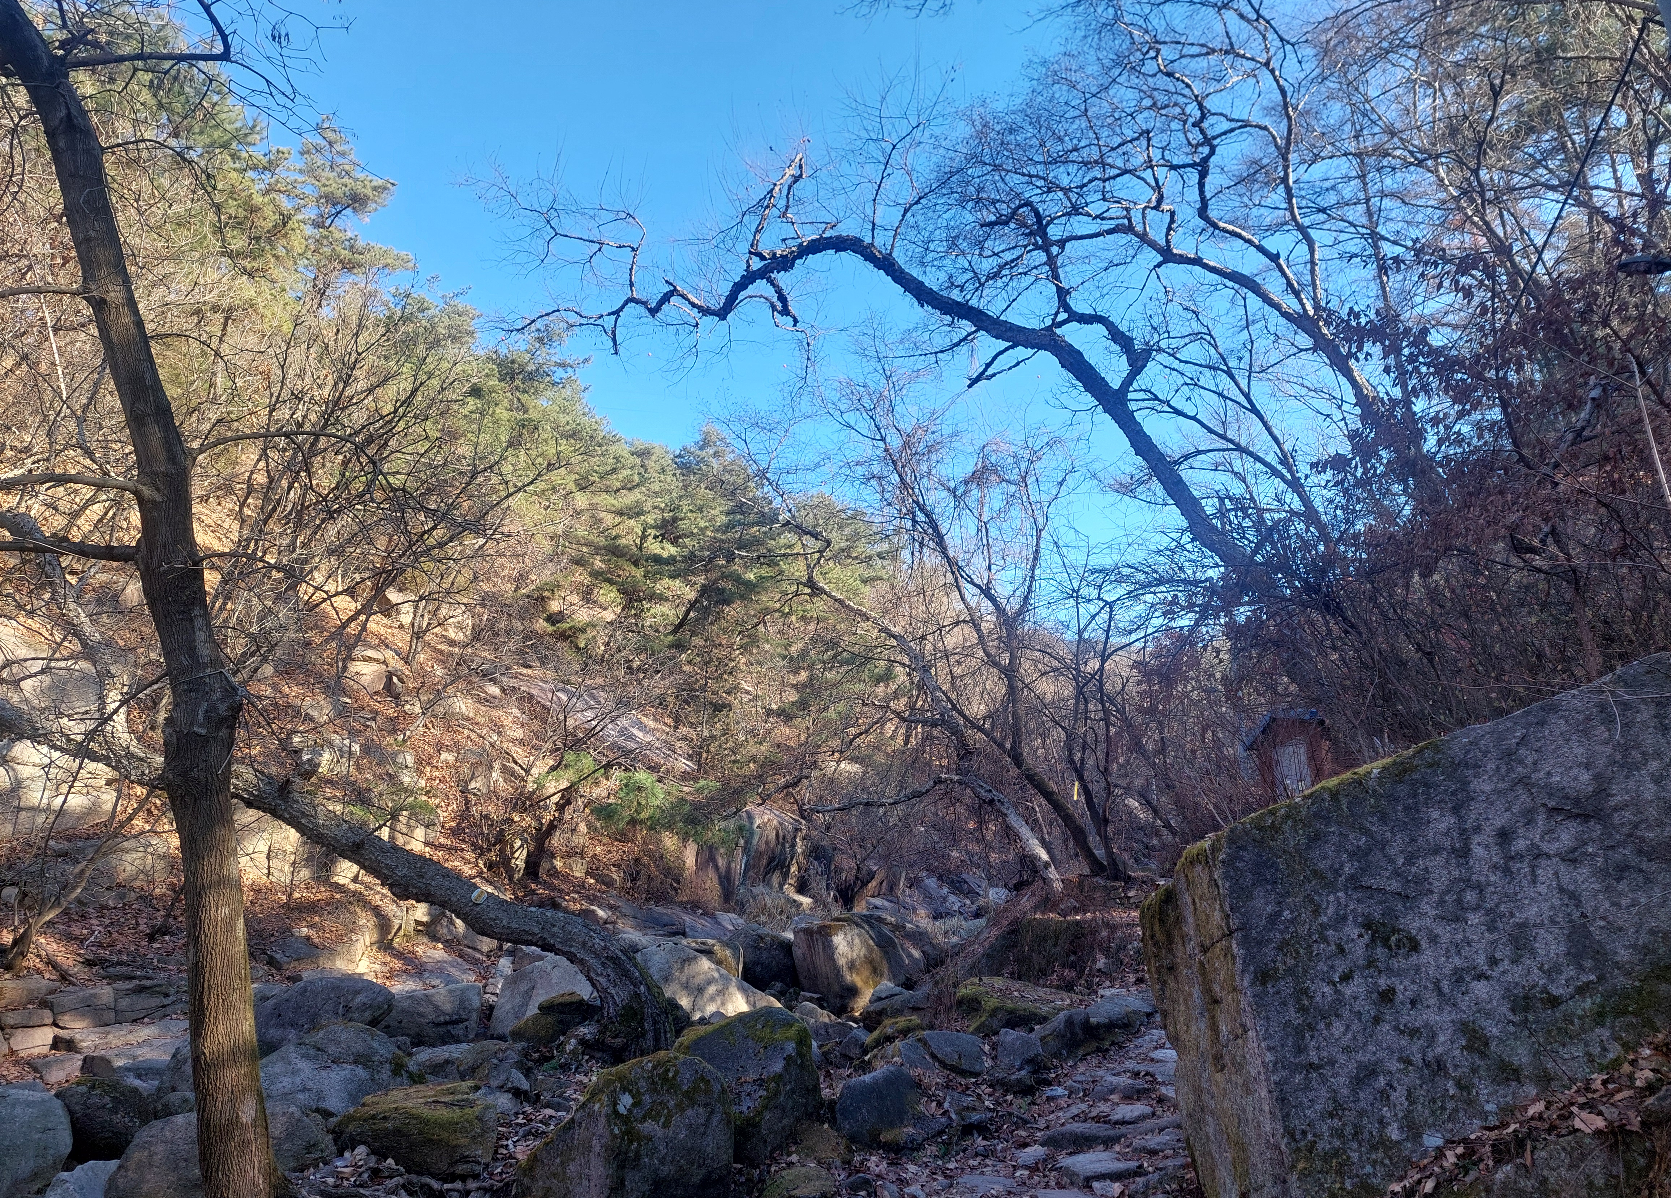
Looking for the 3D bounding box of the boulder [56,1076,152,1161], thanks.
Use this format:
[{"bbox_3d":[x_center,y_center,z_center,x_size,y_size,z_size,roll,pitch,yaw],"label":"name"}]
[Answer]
[{"bbox_3d":[-3.607,2.559,5.957,0.397,0.347,0.357,6,-12,-29],"label":"boulder"}]

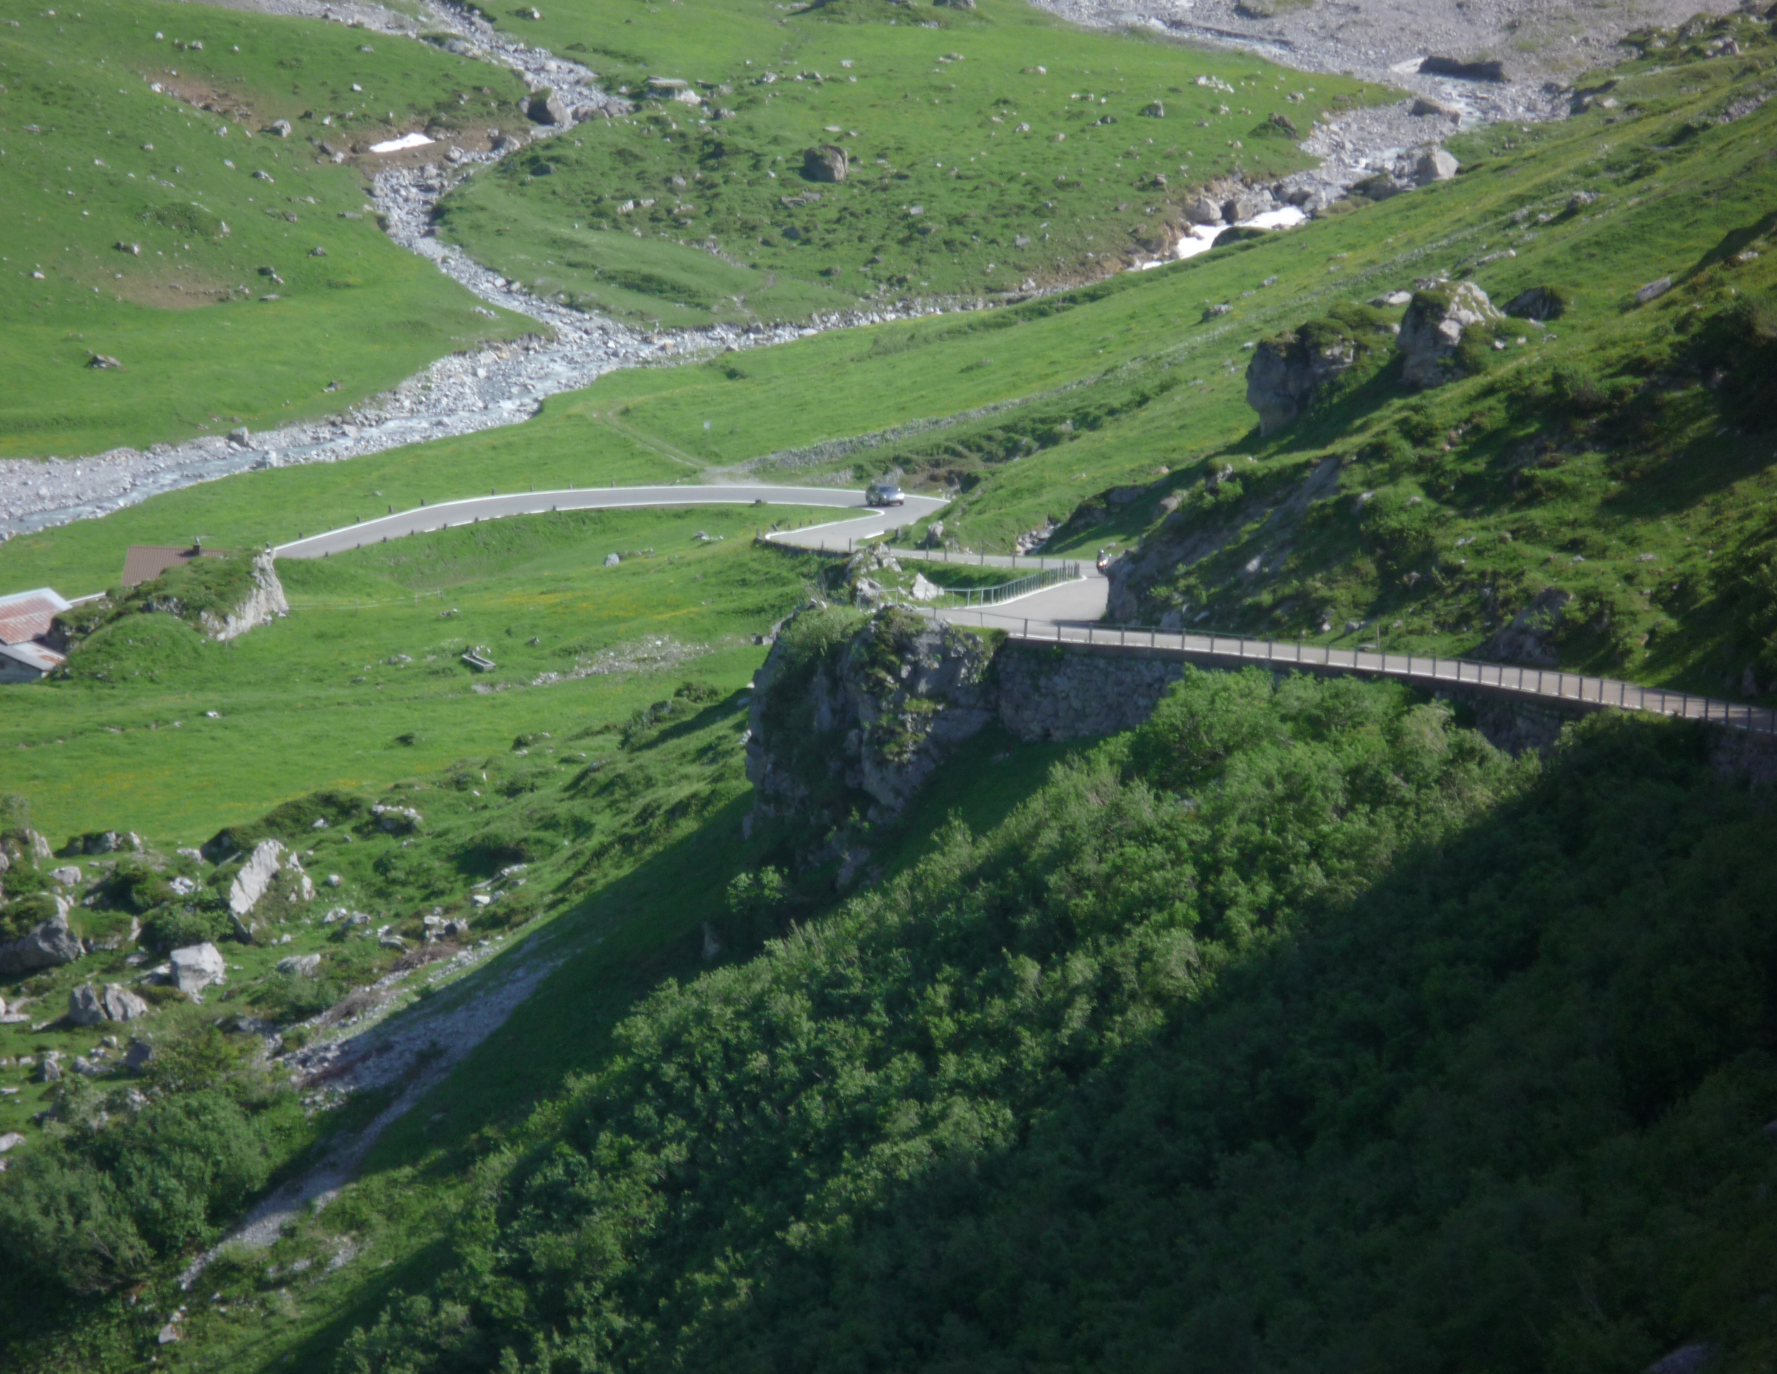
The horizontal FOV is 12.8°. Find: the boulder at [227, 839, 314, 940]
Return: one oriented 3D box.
[{"bbox_3d":[-36.373,11.914,467.000,5.080,5.390,4.300,3,9,-4],"label":"boulder"}]

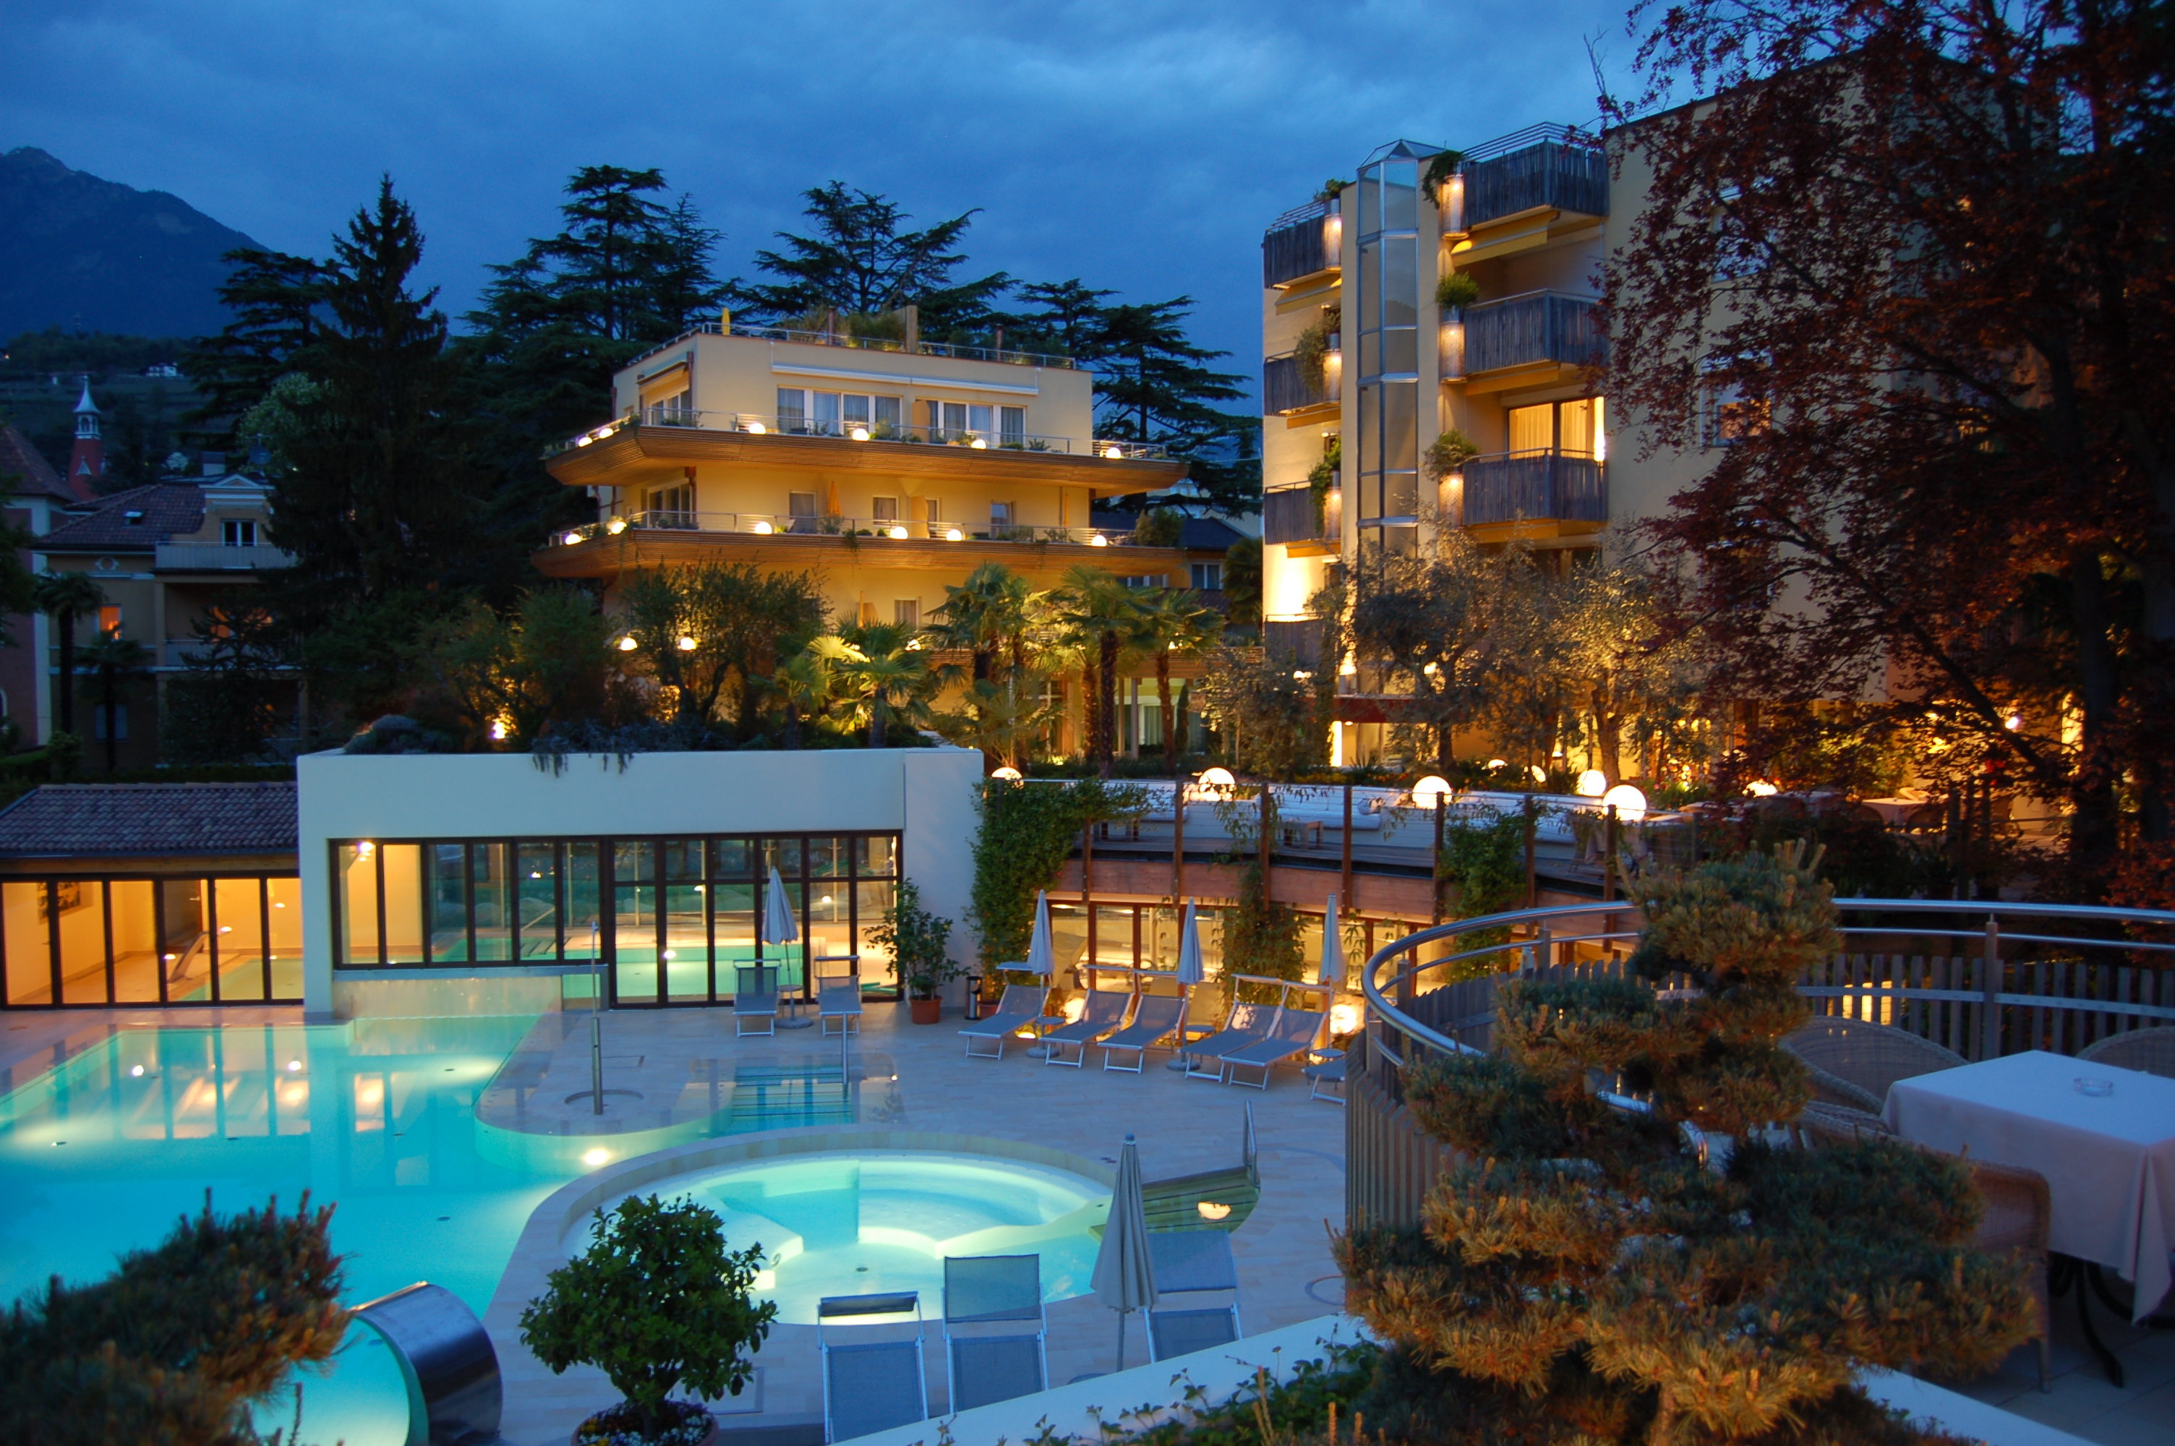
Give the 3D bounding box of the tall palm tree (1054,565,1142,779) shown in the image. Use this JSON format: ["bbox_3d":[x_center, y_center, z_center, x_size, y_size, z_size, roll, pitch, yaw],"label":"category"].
[{"bbox_3d":[0.222,-1.002,33.096,1.800,4.400,1.800,0,3,0],"label":"tall palm tree"}]

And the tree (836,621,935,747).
[{"bbox_3d":[-3.713,-0.547,30.057,1.850,2.600,1.850,0,3,0],"label":"tree"}]

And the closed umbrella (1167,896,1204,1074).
[{"bbox_3d":[1.453,3.747,23.522,0.520,2.440,0.520,0,3,0],"label":"closed umbrella"}]

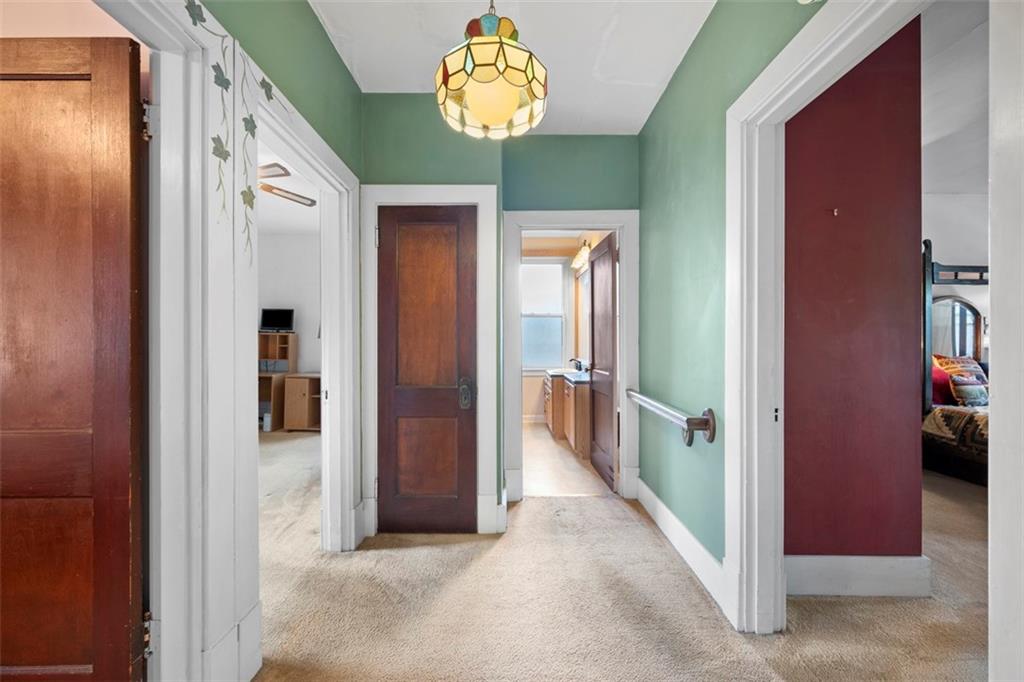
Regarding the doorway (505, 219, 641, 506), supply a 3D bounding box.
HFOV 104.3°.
[{"bbox_3d":[0.453,0.115,3.035,1.015,2.160,0.160,0,0,1],"label":"doorway"}]

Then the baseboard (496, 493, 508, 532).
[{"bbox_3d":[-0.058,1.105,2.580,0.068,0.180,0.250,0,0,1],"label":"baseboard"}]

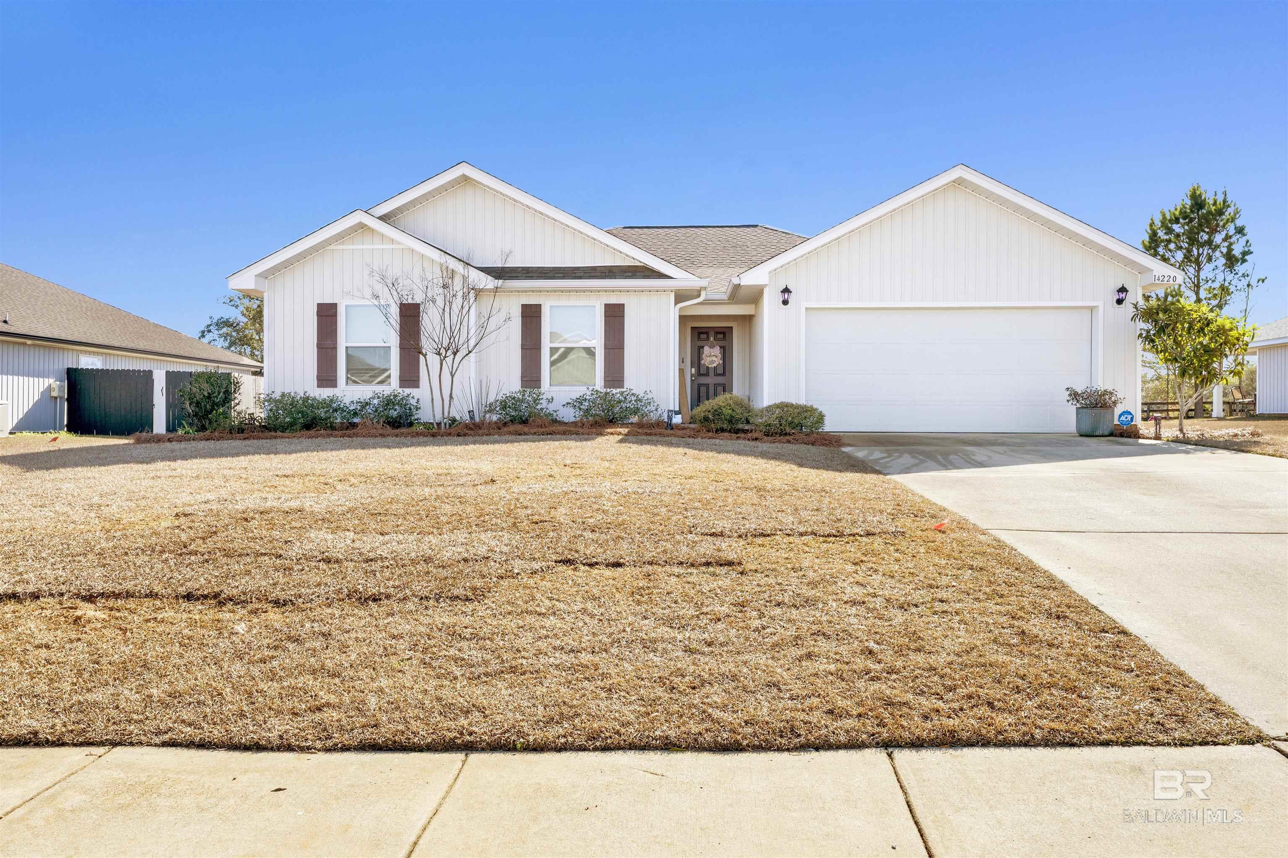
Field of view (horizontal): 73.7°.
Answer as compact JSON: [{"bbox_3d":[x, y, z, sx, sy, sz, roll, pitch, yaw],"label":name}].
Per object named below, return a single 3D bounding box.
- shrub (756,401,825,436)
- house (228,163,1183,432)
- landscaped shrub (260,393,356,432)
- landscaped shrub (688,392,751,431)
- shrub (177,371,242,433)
[{"bbox_3d":[2.320,-0.168,13.650,1.123,0.522,1.000,0,1,-1],"label":"shrub"},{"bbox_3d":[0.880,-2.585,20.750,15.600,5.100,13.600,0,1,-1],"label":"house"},{"bbox_3d":[-5.449,-0.269,13.900,1.547,0.661,1.050,0,1,-1],"label":"landscaped shrub"},{"bbox_3d":[1.277,-0.282,14.150,1.034,0.624,0.980,0,1,-1],"label":"landscaped shrub"},{"bbox_3d":[-7.341,-0.450,14.500,1.093,1.026,1.000,0,1,-1],"label":"shrub"}]

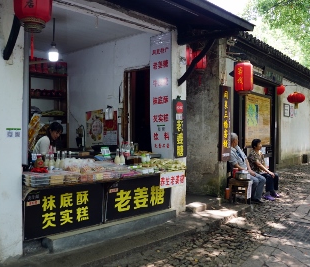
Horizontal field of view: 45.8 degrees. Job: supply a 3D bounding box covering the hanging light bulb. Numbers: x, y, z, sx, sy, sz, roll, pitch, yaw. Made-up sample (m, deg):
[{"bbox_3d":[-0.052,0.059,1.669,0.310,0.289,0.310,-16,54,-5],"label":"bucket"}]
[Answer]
[{"bbox_3d":[-1.285,-1.188,4.660,0.130,0.550,0.130,0,0,0],"label":"hanging light bulb"}]

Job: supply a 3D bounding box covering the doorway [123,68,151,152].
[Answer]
[{"bbox_3d":[-0.226,0.047,5.380,0.650,2.030,0.120,0,-1,43],"label":"doorway"}]

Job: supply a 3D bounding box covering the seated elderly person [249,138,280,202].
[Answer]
[{"bbox_3d":[2.070,0.678,7.000,0.620,1.150,0.450,0,0,22],"label":"seated elderly person"}]

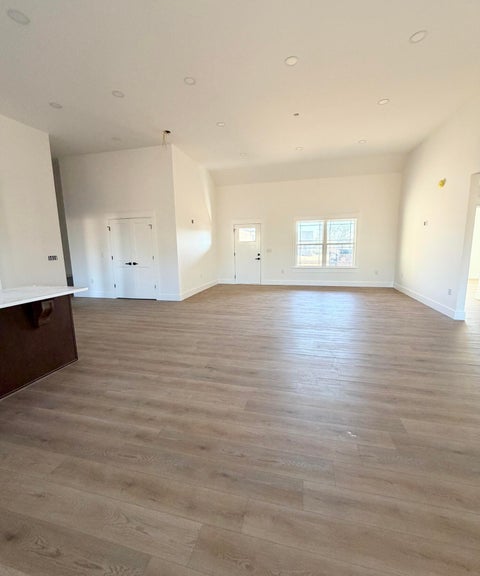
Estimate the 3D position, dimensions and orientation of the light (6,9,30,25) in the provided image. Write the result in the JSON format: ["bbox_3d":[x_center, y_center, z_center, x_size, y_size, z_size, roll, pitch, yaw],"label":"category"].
[{"bbox_3d":[-2.193,-2.699,2.572,0.178,0.030,0.178,1,10,14],"label":"light"}]

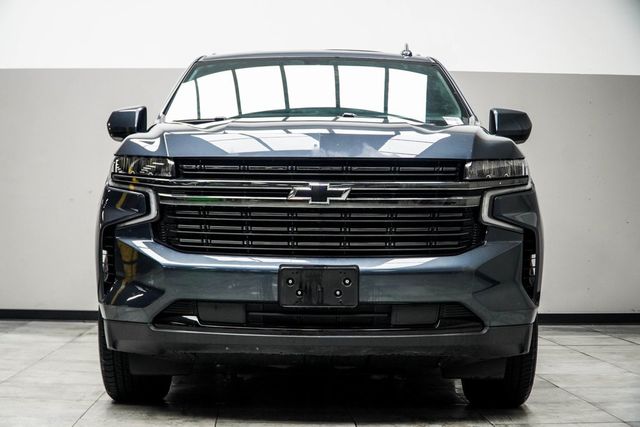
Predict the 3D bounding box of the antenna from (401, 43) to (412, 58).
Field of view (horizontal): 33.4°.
[{"bbox_3d":[0.540,-1.020,6.660,0.075,0.110,0.130,1,-1,0],"label":"antenna"}]

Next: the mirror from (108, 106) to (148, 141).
[{"bbox_3d":[-1.070,-0.495,5.950,0.240,0.205,0.180,1,-1,0],"label":"mirror"}]

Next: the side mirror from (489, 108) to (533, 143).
[{"bbox_3d":[1.067,-0.484,5.950,0.245,0.205,0.180,1,-1,0],"label":"side mirror"}]

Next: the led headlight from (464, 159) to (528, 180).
[{"bbox_3d":[0.738,-0.183,4.450,0.300,0.100,0.230,1,-1,0],"label":"led headlight"}]

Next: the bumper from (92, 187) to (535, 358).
[{"bbox_3d":[0.000,0.228,4.450,1.980,0.710,0.560,1,-1,0],"label":"bumper"}]

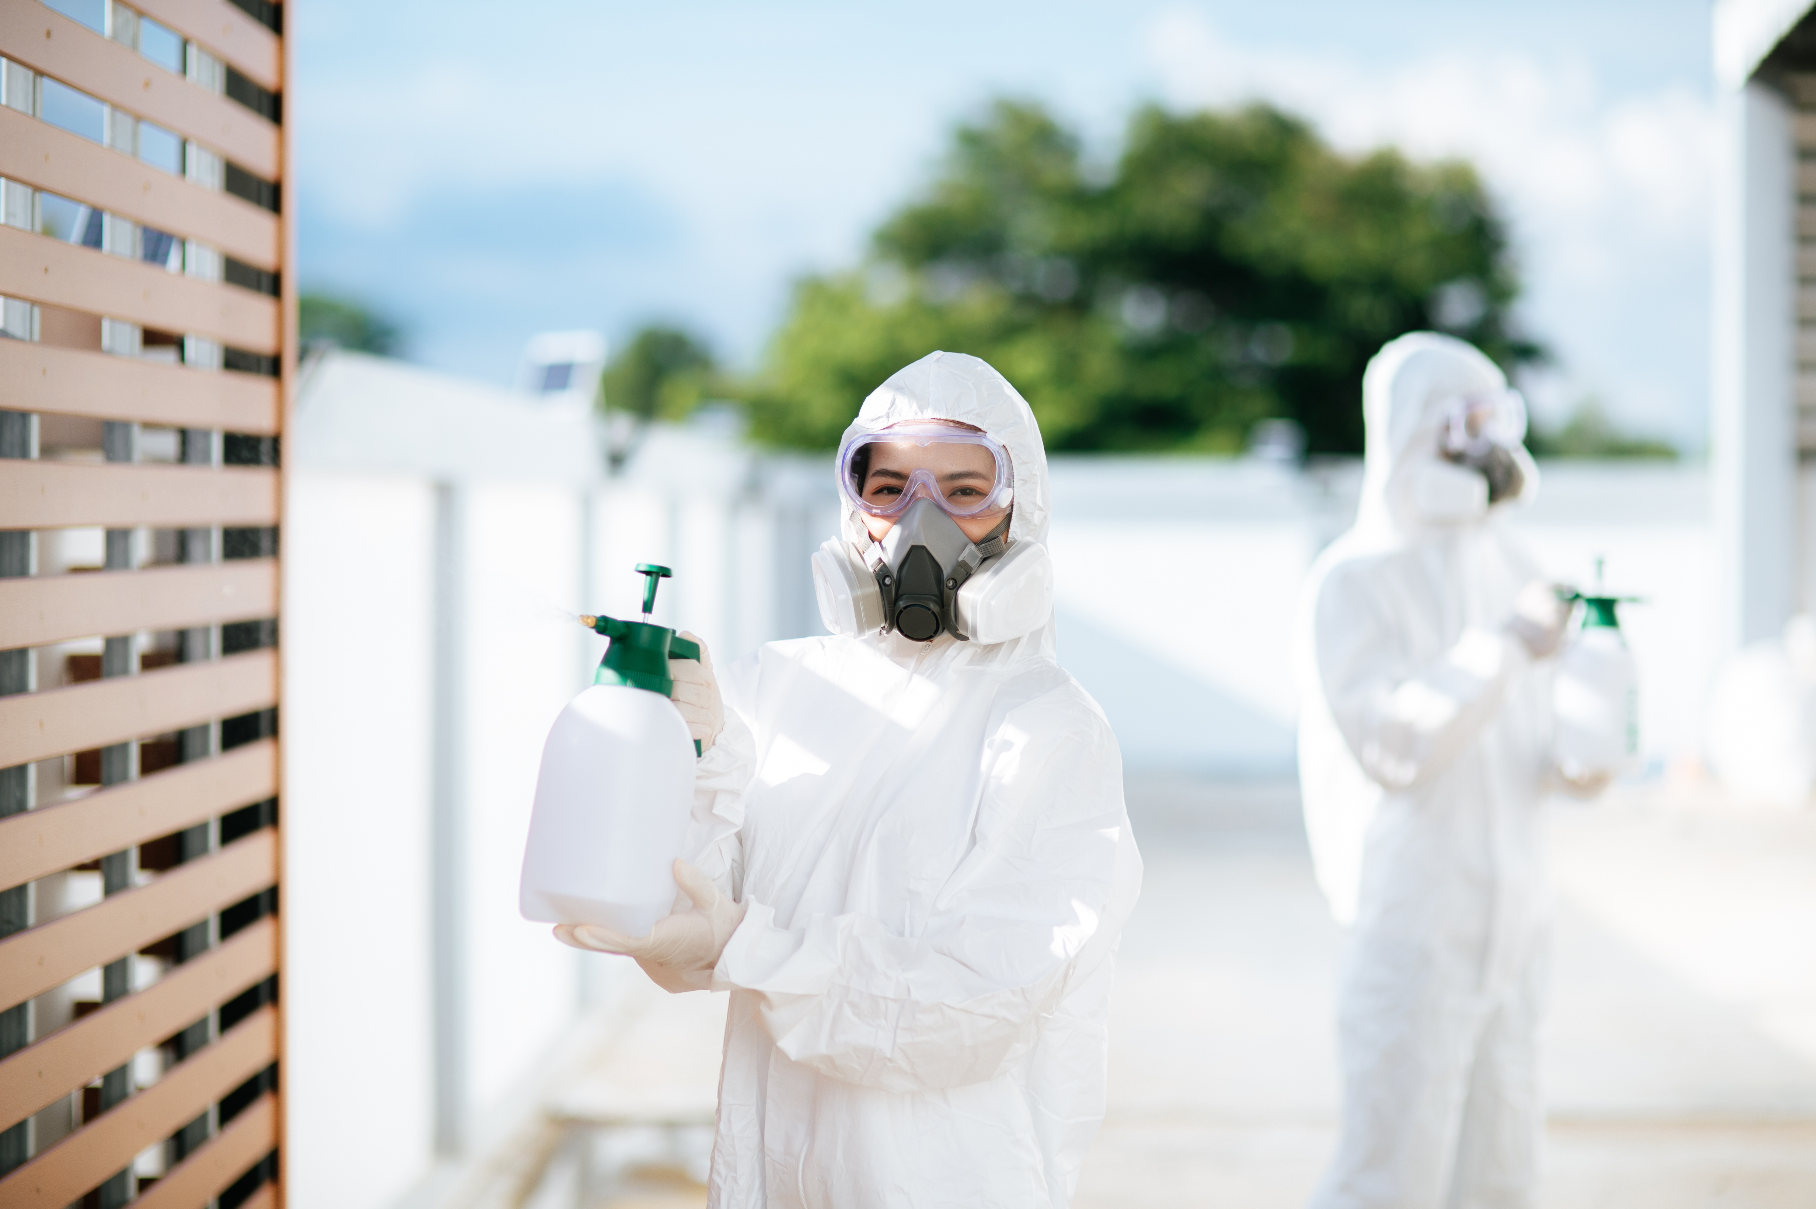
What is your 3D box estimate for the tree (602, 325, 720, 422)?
[{"bbox_3d":[-4.333,-2.589,75.000,2.700,4.580,2.700,1,1,0],"label":"tree"}]

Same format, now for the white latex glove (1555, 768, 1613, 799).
[{"bbox_3d":[0.853,0.228,5.450,0.080,0.050,0.110,0,1,-18],"label":"white latex glove"}]

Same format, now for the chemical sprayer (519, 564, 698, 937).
[{"bbox_3d":[-0.221,0.104,3.322,0.138,0.285,0.124,19,-13,-42],"label":"chemical sprayer"}]

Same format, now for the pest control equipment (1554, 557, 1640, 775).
[{"bbox_3d":[0.878,0.087,5.450,0.135,0.286,0.120,1,1,18],"label":"pest control equipment"}]

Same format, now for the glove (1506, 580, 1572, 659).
[{"bbox_3d":[0.799,0.019,5.430,0.085,0.100,0.085,1,1,18],"label":"glove"}]

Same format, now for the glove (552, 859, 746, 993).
[{"bbox_3d":[-0.200,0.248,3.310,0.150,0.103,0.100,1,1,-3],"label":"glove"}]

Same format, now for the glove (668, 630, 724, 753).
[{"bbox_3d":[-0.168,0.069,3.370,0.085,0.100,0.070,19,-13,-42],"label":"glove"}]

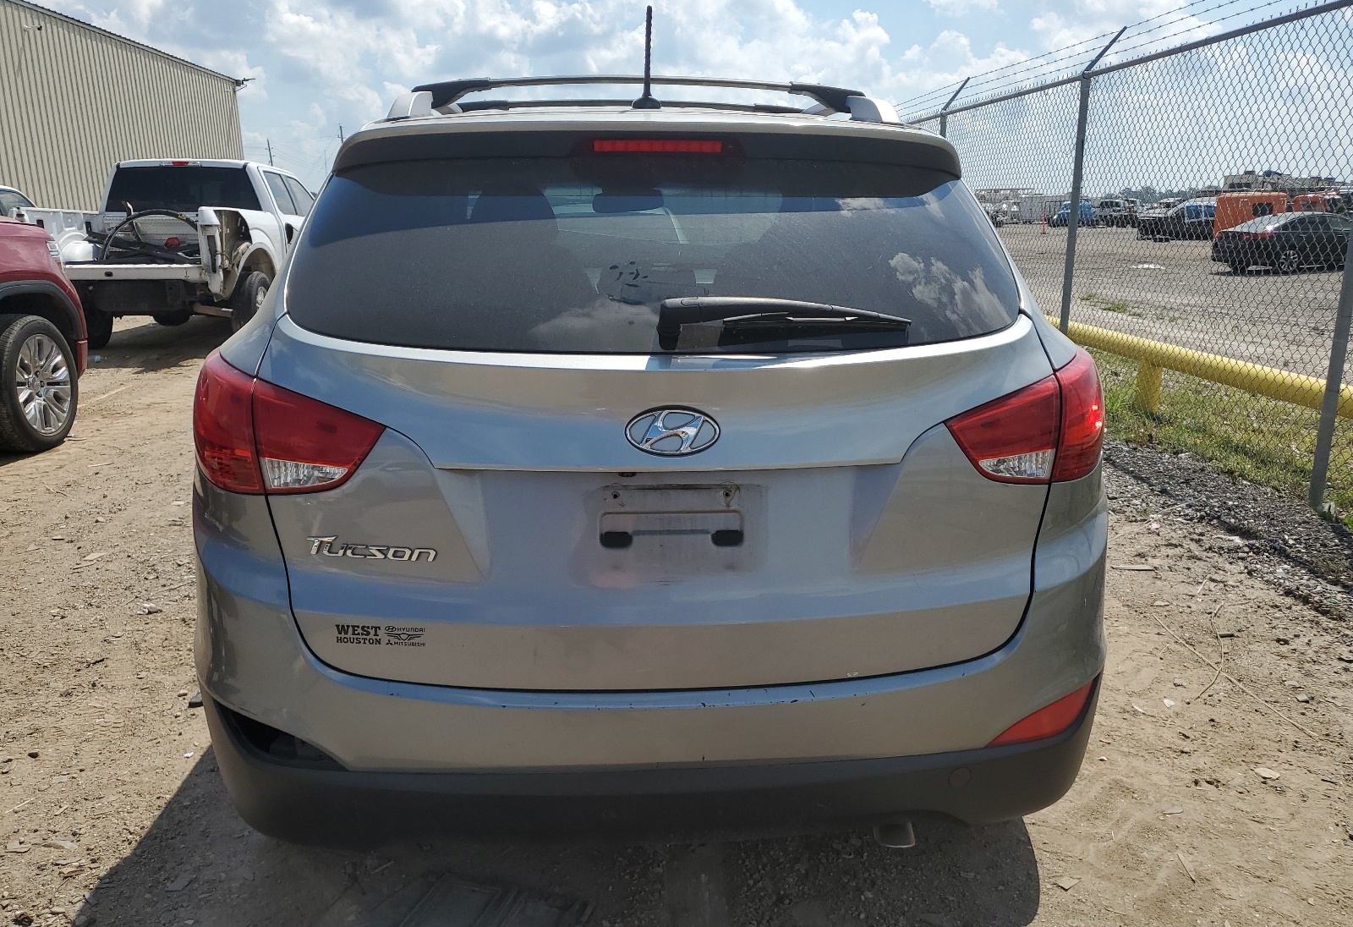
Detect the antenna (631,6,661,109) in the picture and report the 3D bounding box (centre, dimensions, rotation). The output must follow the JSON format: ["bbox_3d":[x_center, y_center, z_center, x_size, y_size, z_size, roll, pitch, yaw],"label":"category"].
[{"bbox_3d":[-0.060,-0.842,2.122,0.062,0.187,0.165,-1,14,-5],"label":"antenna"}]

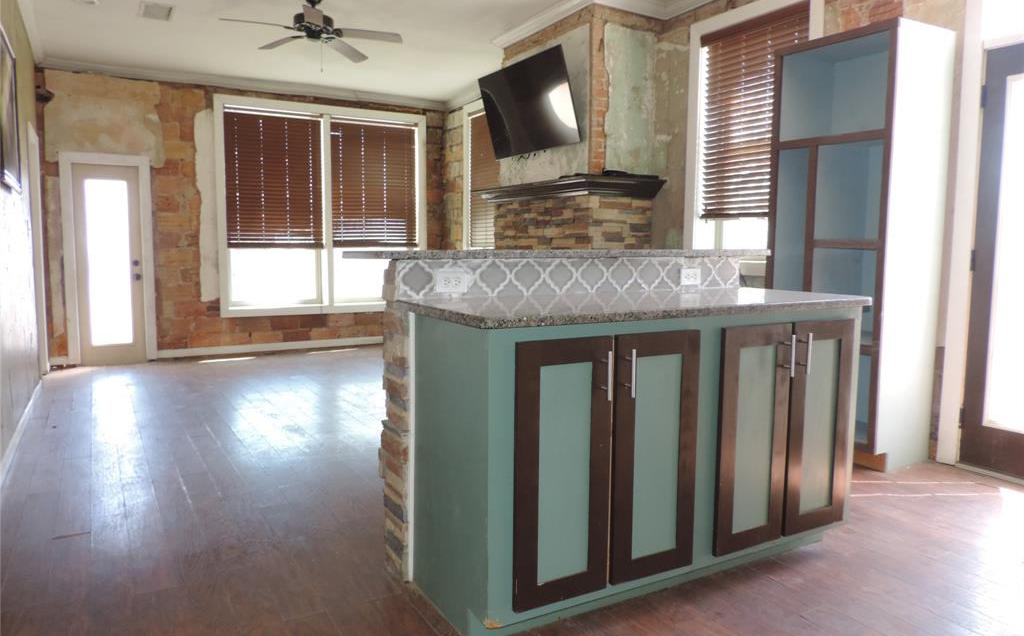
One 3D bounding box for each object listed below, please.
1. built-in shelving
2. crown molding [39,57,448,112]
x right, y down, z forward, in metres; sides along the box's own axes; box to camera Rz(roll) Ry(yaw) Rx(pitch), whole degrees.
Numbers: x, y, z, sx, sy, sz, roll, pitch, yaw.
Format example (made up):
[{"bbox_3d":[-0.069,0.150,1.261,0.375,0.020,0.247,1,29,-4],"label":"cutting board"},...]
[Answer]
[{"bbox_3d":[1.819,-0.350,3.820,0.482,2.182,0.707,-3,7,-30],"label":"built-in shelving"},{"bbox_3d":[-2.586,-2.475,7.650,4.206,0.109,0.090,-3,7,-30],"label":"crown molding"}]

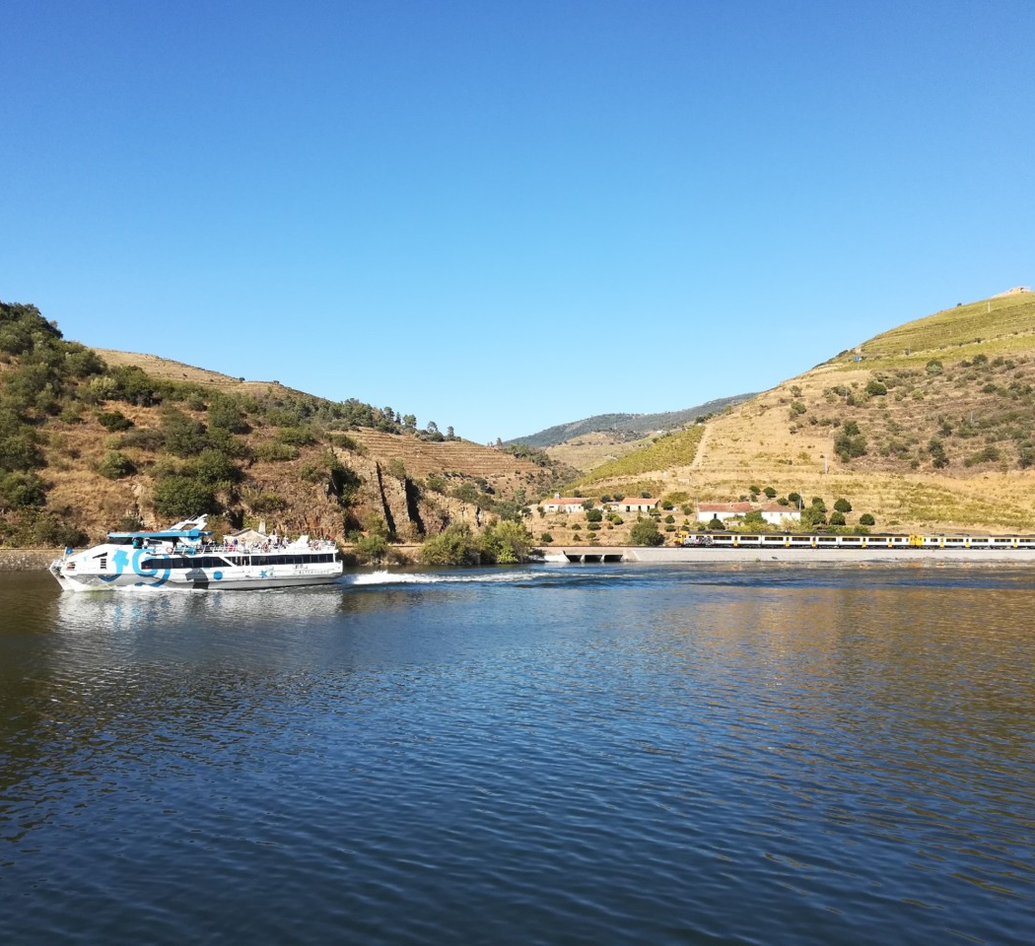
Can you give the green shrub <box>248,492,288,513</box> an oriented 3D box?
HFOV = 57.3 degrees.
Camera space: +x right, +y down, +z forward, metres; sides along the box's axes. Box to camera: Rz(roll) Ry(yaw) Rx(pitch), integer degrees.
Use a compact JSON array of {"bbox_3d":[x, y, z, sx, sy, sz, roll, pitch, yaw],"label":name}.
[{"bbox_3d":[-54.050,6.500,205.000,8.250,4.260,6.000,1,-4,-15],"label":"green shrub"}]

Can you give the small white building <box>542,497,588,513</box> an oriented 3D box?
[{"bbox_3d":[17.351,11.217,337.000,16.000,5.400,7.000,-1,-4,21],"label":"small white building"}]

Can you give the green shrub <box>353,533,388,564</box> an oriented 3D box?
[{"bbox_3d":[-30.479,15.596,196.000,7.000,6.300,6.000,1,-4,-9],"label":"green shrub"}]

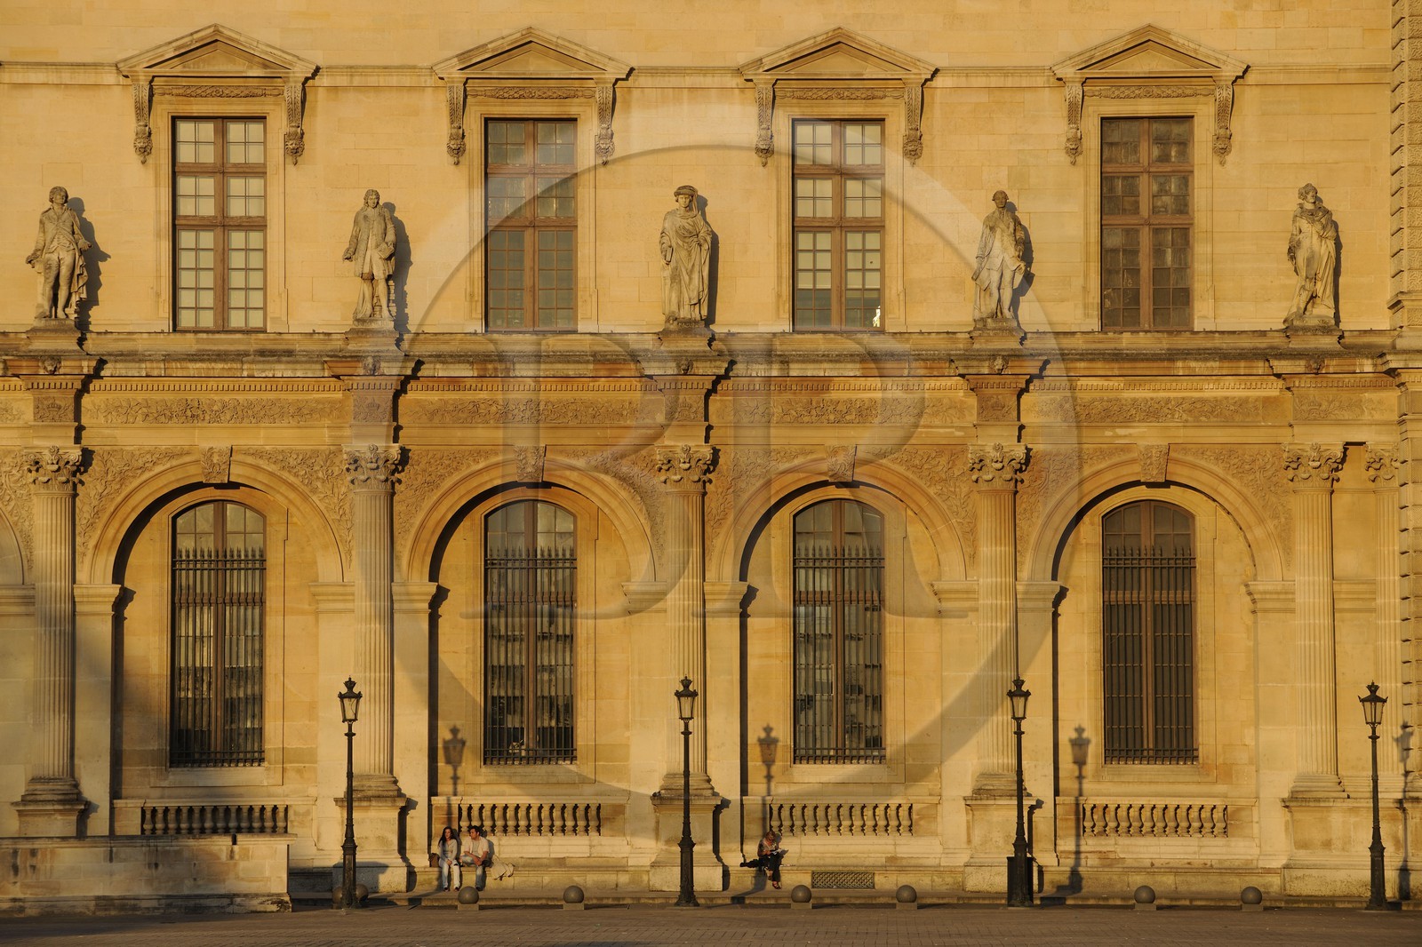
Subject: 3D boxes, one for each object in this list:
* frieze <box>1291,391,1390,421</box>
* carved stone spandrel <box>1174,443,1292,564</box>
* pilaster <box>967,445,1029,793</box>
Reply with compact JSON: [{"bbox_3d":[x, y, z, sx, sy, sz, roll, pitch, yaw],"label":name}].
[{"bbox_3d":[12.696,-1.354,119.376,1.997,0.606,0.150,0,-3,-1],"label":"frieze"},{"bbox_3d":[10.157,0.628,115.461,2.359,2.379,0.200,0,-3,0],"label":"carved stone spandrel"},{"bbox_3d":[5.749,2.895,118.338,1.180,7.034,0.500,0,-3,-3],"label":"pilaster"}]

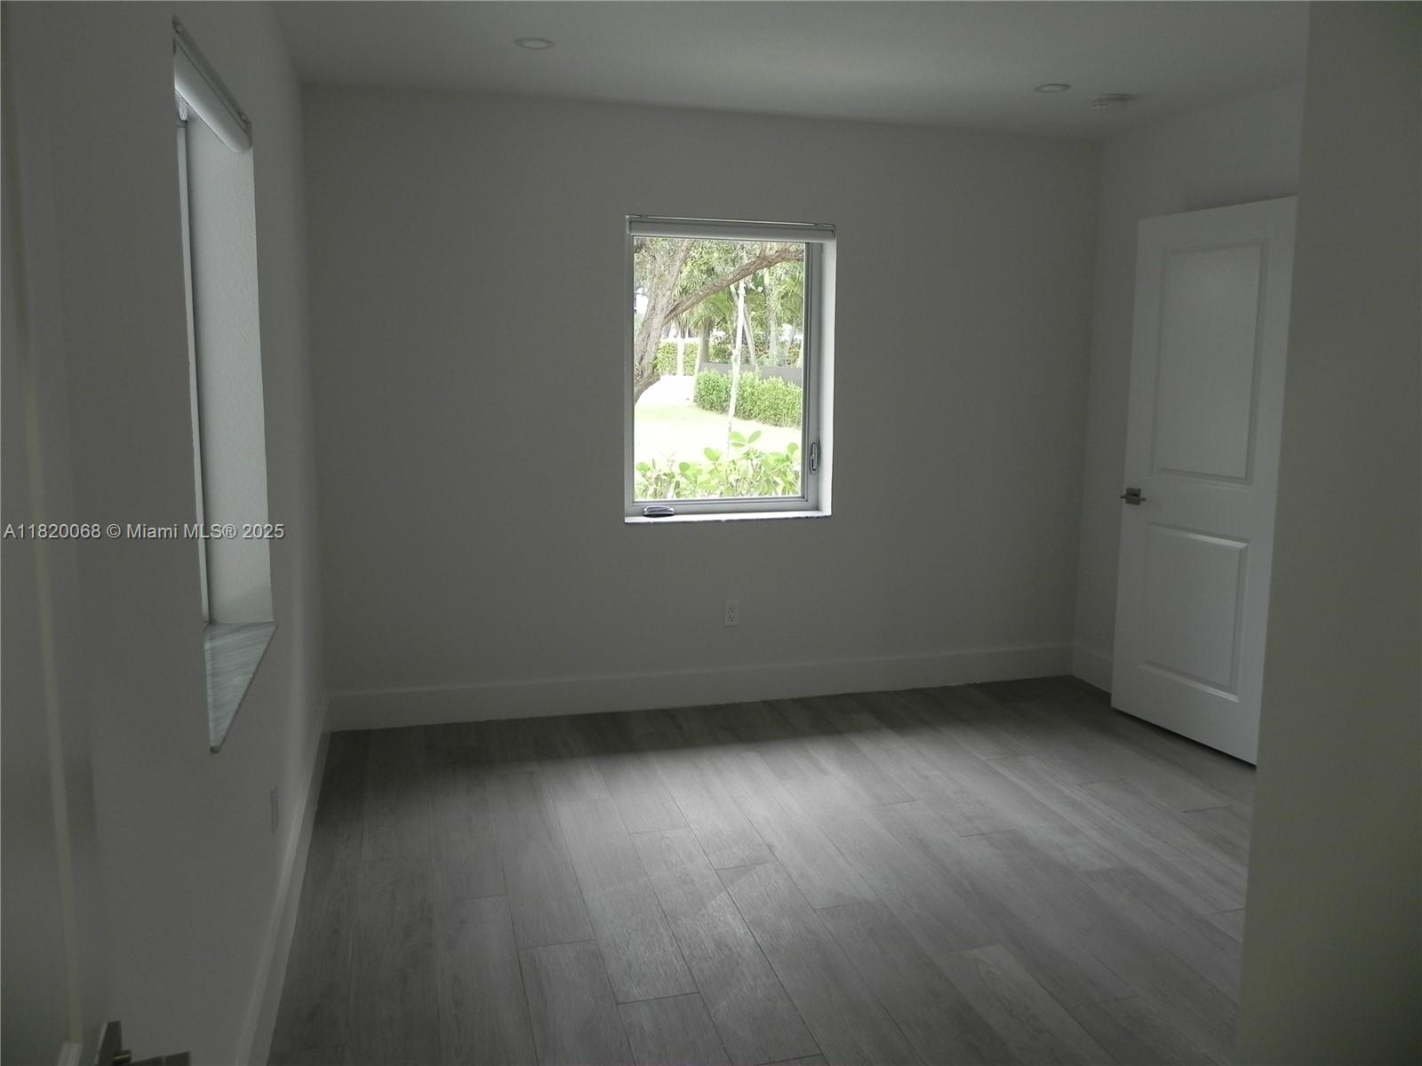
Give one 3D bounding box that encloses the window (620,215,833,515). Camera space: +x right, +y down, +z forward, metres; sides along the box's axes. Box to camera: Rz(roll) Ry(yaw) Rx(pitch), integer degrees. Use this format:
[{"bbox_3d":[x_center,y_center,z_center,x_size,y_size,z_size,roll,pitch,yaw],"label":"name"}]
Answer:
[{"bbox_3d":[0.069,-0.674,4.519,0.900,1.230,0.140,-2,9,-16],"label":"window"}]

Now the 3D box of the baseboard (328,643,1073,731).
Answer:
[{"bbox_3d":[0.123,0.659,4.651,3.360,0.157,0.018,-2,9,-16],"label":"baseboard"}]

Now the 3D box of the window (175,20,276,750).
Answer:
[{"bbox_3d":[-1.048,-0.290,2.199,0.140,1.225,0.890,-2,9,-16],"label":"window"}]

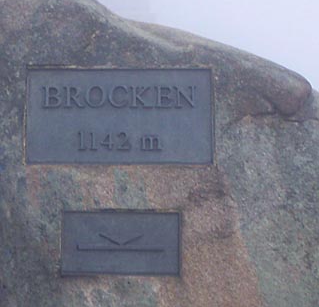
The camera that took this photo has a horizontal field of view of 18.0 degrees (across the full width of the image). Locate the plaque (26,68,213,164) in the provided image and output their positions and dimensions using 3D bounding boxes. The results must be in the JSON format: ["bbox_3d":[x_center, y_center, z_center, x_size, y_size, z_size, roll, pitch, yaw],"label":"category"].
[{"bbox_3d":[-0.131,-0.121,3.375,0.620,0.321,0.030,0,-9,-4],"label":"plaque"}]

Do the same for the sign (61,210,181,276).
[{"bbox_3d":[-0.127,0.299,3.309,0.387,0.207,0.030,0,-9,-4],"label":"sign"}]

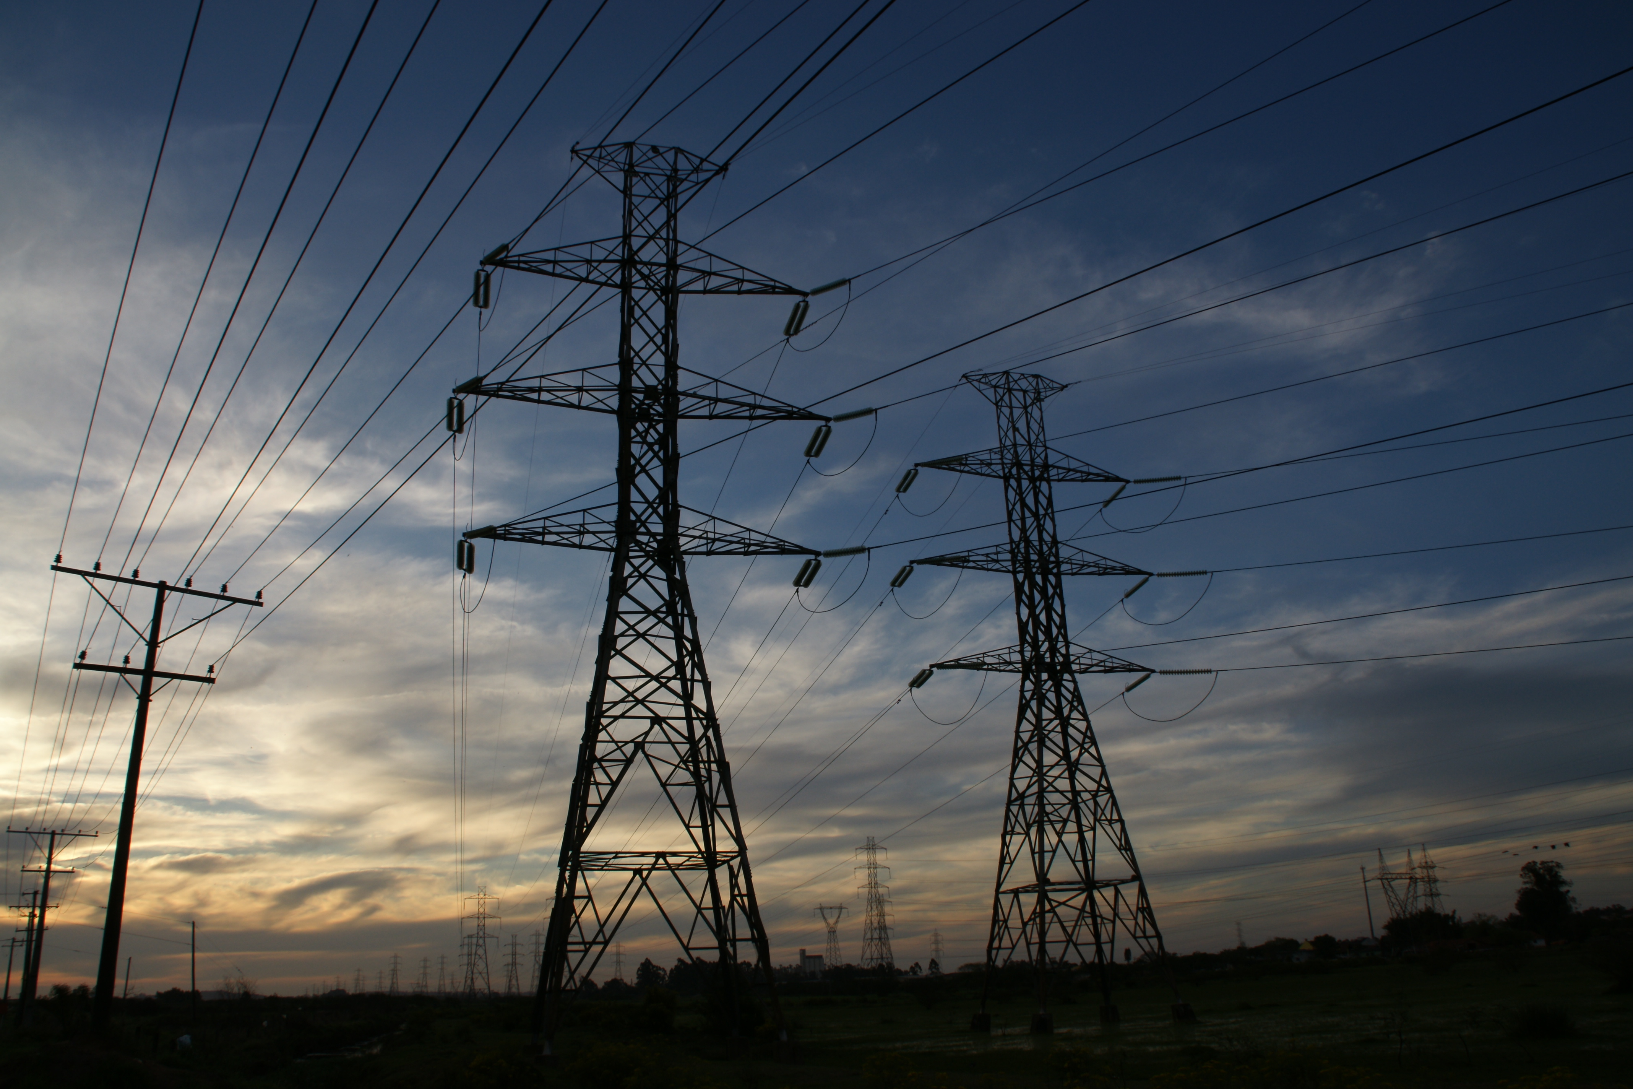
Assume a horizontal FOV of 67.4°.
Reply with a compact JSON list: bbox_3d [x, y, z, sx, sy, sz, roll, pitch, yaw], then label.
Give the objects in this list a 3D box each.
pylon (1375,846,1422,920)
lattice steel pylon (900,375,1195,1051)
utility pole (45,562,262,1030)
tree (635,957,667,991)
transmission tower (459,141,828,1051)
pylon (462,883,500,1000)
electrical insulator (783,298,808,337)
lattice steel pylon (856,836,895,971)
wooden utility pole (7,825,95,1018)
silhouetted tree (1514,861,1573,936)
[{"bbox_3d":[152.755,93.026,319.428,15.500,26.582,5.500,10,-23,-32],"label":"pylon"},{"bbox_3d":[11.804,6.735,62.720,14.008,33.654,7.622,3,-20,-15],"label":"lattice steel pylon"},{"bbox_3d":[-12.682,4.553,22.677,3.980,8.269,0.380,14,-25,-39],"label":"utility pole"},{"bbox_3d":[-40.618,105.317,299.909,7.700,7.969,7.200,0,-19,-7],"label":"tree"},{"bbox_3d":[-5.946,0.085,43.677,14.008,33.122,7.107,3,-20,-15],"label":"transmission tower"},{"bbox_3d":[-92.841,110.356,340.317,10.600,29.210,5.200,3,-20,-15],"label":"pylon"},{"bbox_3d":[-0.800,-9.258,50.146,0.550,0.280,2.300,4,-30,-19],"label":"electrical insulator"},{"bbox_3d":[17.055,104.264,351.974,11.300,39.281,7.000,7,-21,-26],"label":"lattice steel pylon"},{"bbox_3d":[-37.213,18.191,58.695,3.950,8.860,0.400,14,-25,-39],"label":"wooden utility pole"},{"bbox_3d":[172.675,84.706,289.868,13.500,19.322,12.500,-13,-22,27],"label":"silhouetted tree"}]

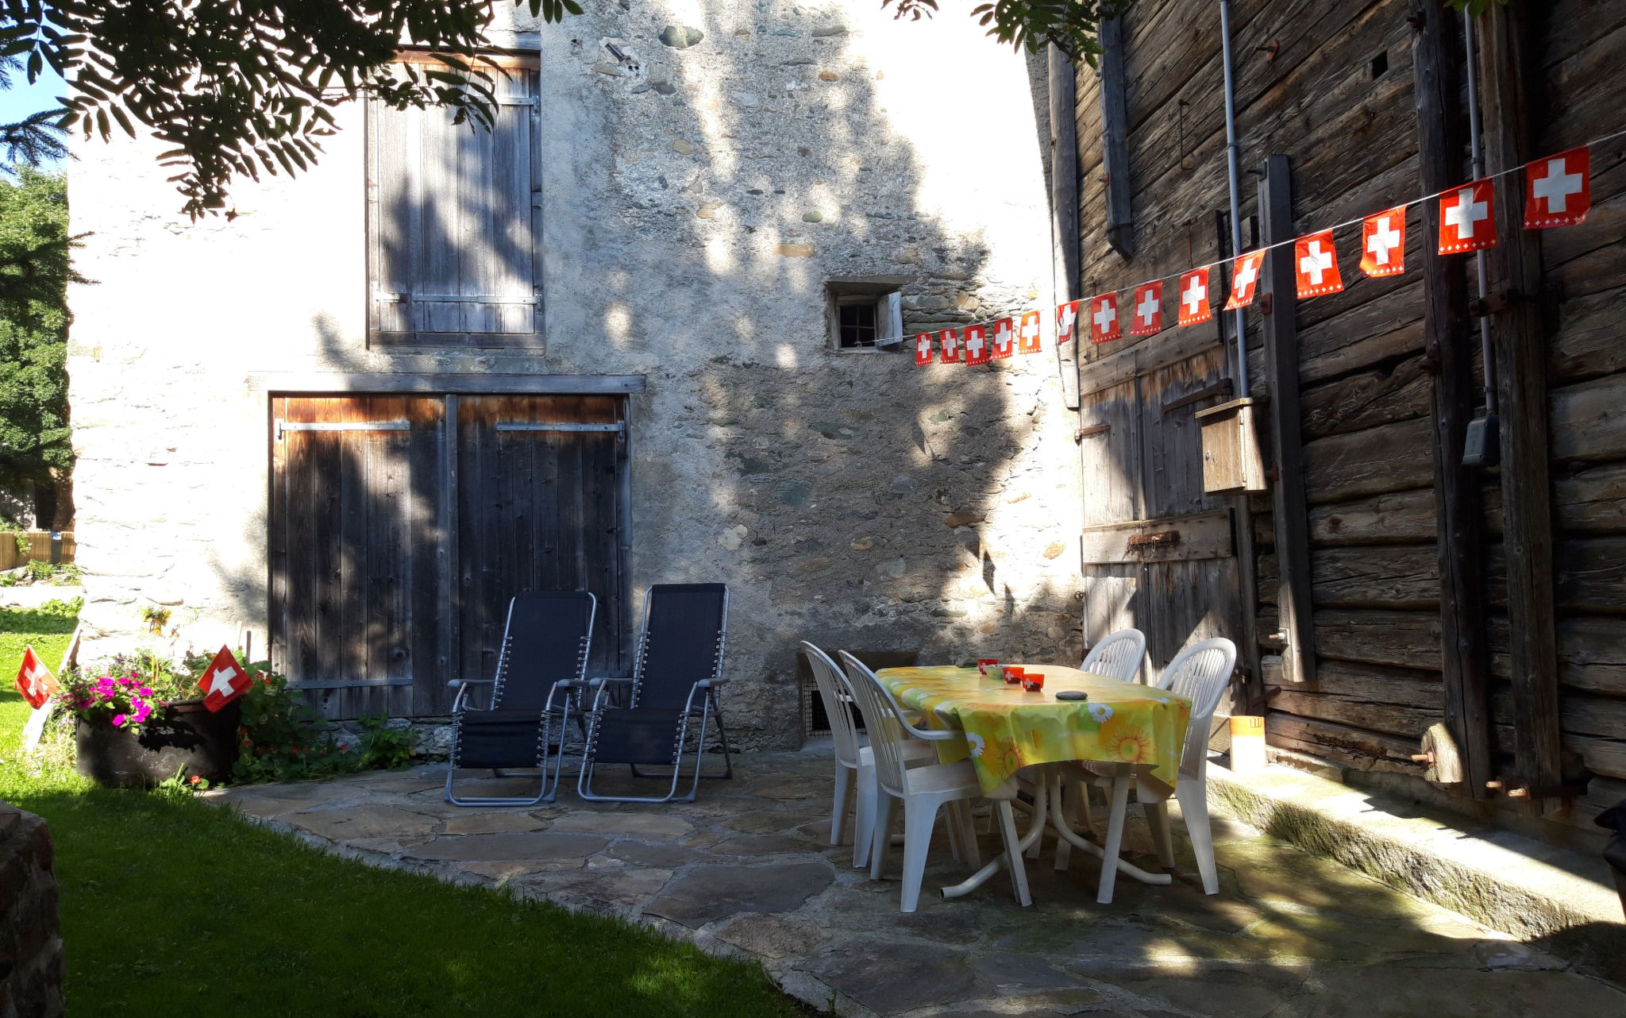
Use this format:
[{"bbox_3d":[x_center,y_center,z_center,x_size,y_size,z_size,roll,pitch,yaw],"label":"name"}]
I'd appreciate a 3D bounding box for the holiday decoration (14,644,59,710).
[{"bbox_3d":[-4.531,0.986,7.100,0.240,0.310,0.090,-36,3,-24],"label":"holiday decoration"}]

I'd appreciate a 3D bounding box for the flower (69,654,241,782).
[{"bbox_3d":[-3.937,1.245,7.300,0.970,0.760,0.760,-1,-3,-12],"label":"flower"}]

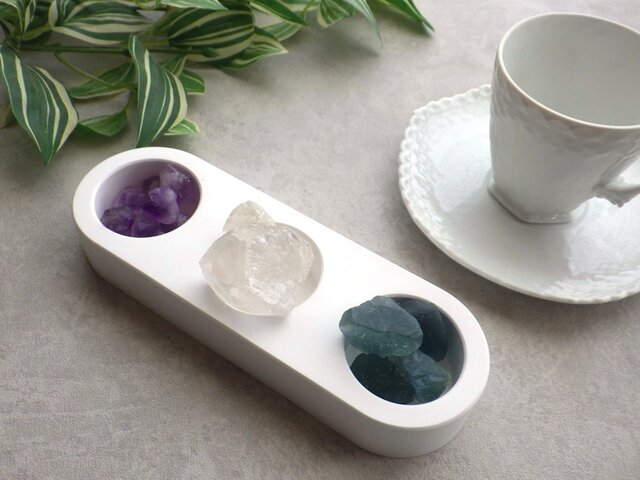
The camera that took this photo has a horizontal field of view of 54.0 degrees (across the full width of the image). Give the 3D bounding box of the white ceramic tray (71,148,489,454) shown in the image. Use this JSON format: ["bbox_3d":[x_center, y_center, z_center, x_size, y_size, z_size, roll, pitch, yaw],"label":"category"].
[{"bbox_3d":[-0.022,0.019,0.265,0.190,0.029,0.062,29,55,18],"label":"white ceramic tray"}]

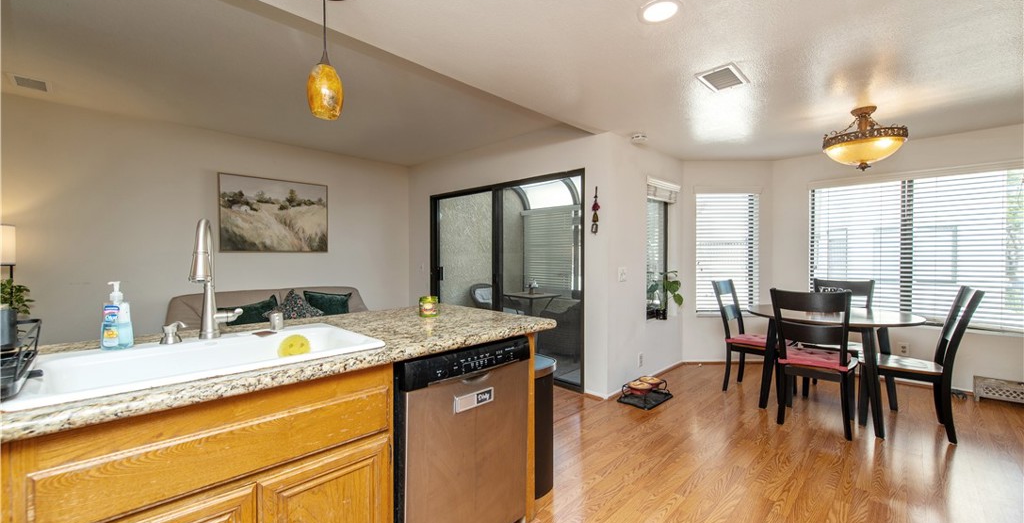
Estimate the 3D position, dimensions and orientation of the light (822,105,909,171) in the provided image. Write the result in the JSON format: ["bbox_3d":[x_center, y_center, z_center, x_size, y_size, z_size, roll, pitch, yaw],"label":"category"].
[{"bbox_3d":[2.552,-0.877,2.873,0.465,0.445,0.465,0,1,45],"label":"light"}]

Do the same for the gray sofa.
[{"bbox_3d":[-2.226,0.737,4.082,0.900,0.860,2.080,0,1,45],"label":"gray sofa"}]

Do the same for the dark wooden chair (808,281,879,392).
[{"bbox_3d":[2.893,0.681,3.515,0.450,0.990,0.595,0,1,45],"label":"dark wooden chair"}]

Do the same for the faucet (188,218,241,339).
[{"bbox_3d":[-1.012,0.066,1.373,0.135,0.415,0.280,0,1,-31],"label":"faucet"}]

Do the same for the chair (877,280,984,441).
[{"bbox_3d":[2.870,0.686,2.856,0.595,0.990,0.450,0,1,38],"label":"chair"}]

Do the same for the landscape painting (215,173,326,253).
[{"bbox_3d":[-2.574,-0.505,4.394,0.040,0.815,1.080,0,1,45],"label":"landscape painting"}]

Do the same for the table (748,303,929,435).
[{"bbox_3d":[2.563,0.800,3.238,1.150,0.757,1.220,0,1,45],"label":"table"}]

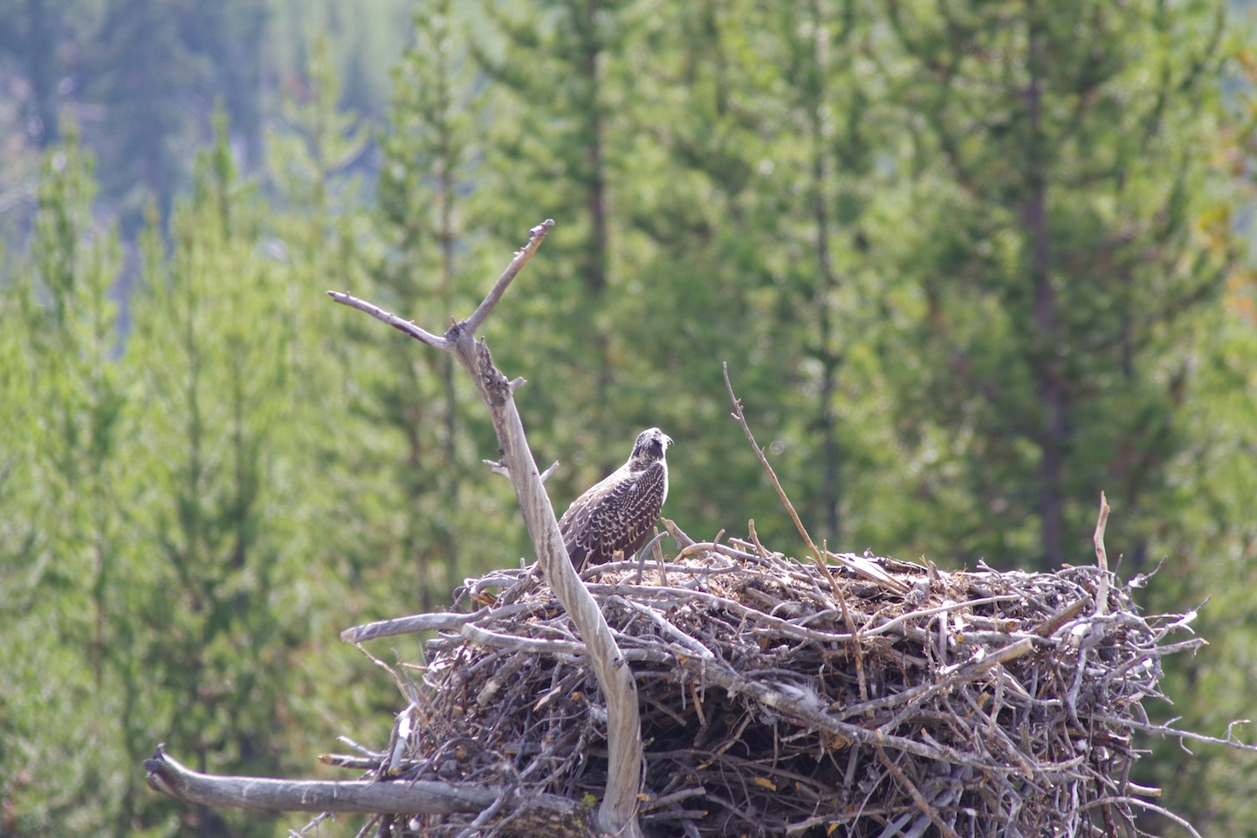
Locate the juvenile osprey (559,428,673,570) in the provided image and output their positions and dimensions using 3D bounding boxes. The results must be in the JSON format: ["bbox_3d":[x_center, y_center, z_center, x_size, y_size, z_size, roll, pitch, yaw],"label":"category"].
[{"bbox_3d":[-0.039,0.226,38.000,0.350,0.410,0.180,-4,5,-38],"label":"juvenile osprey"}]

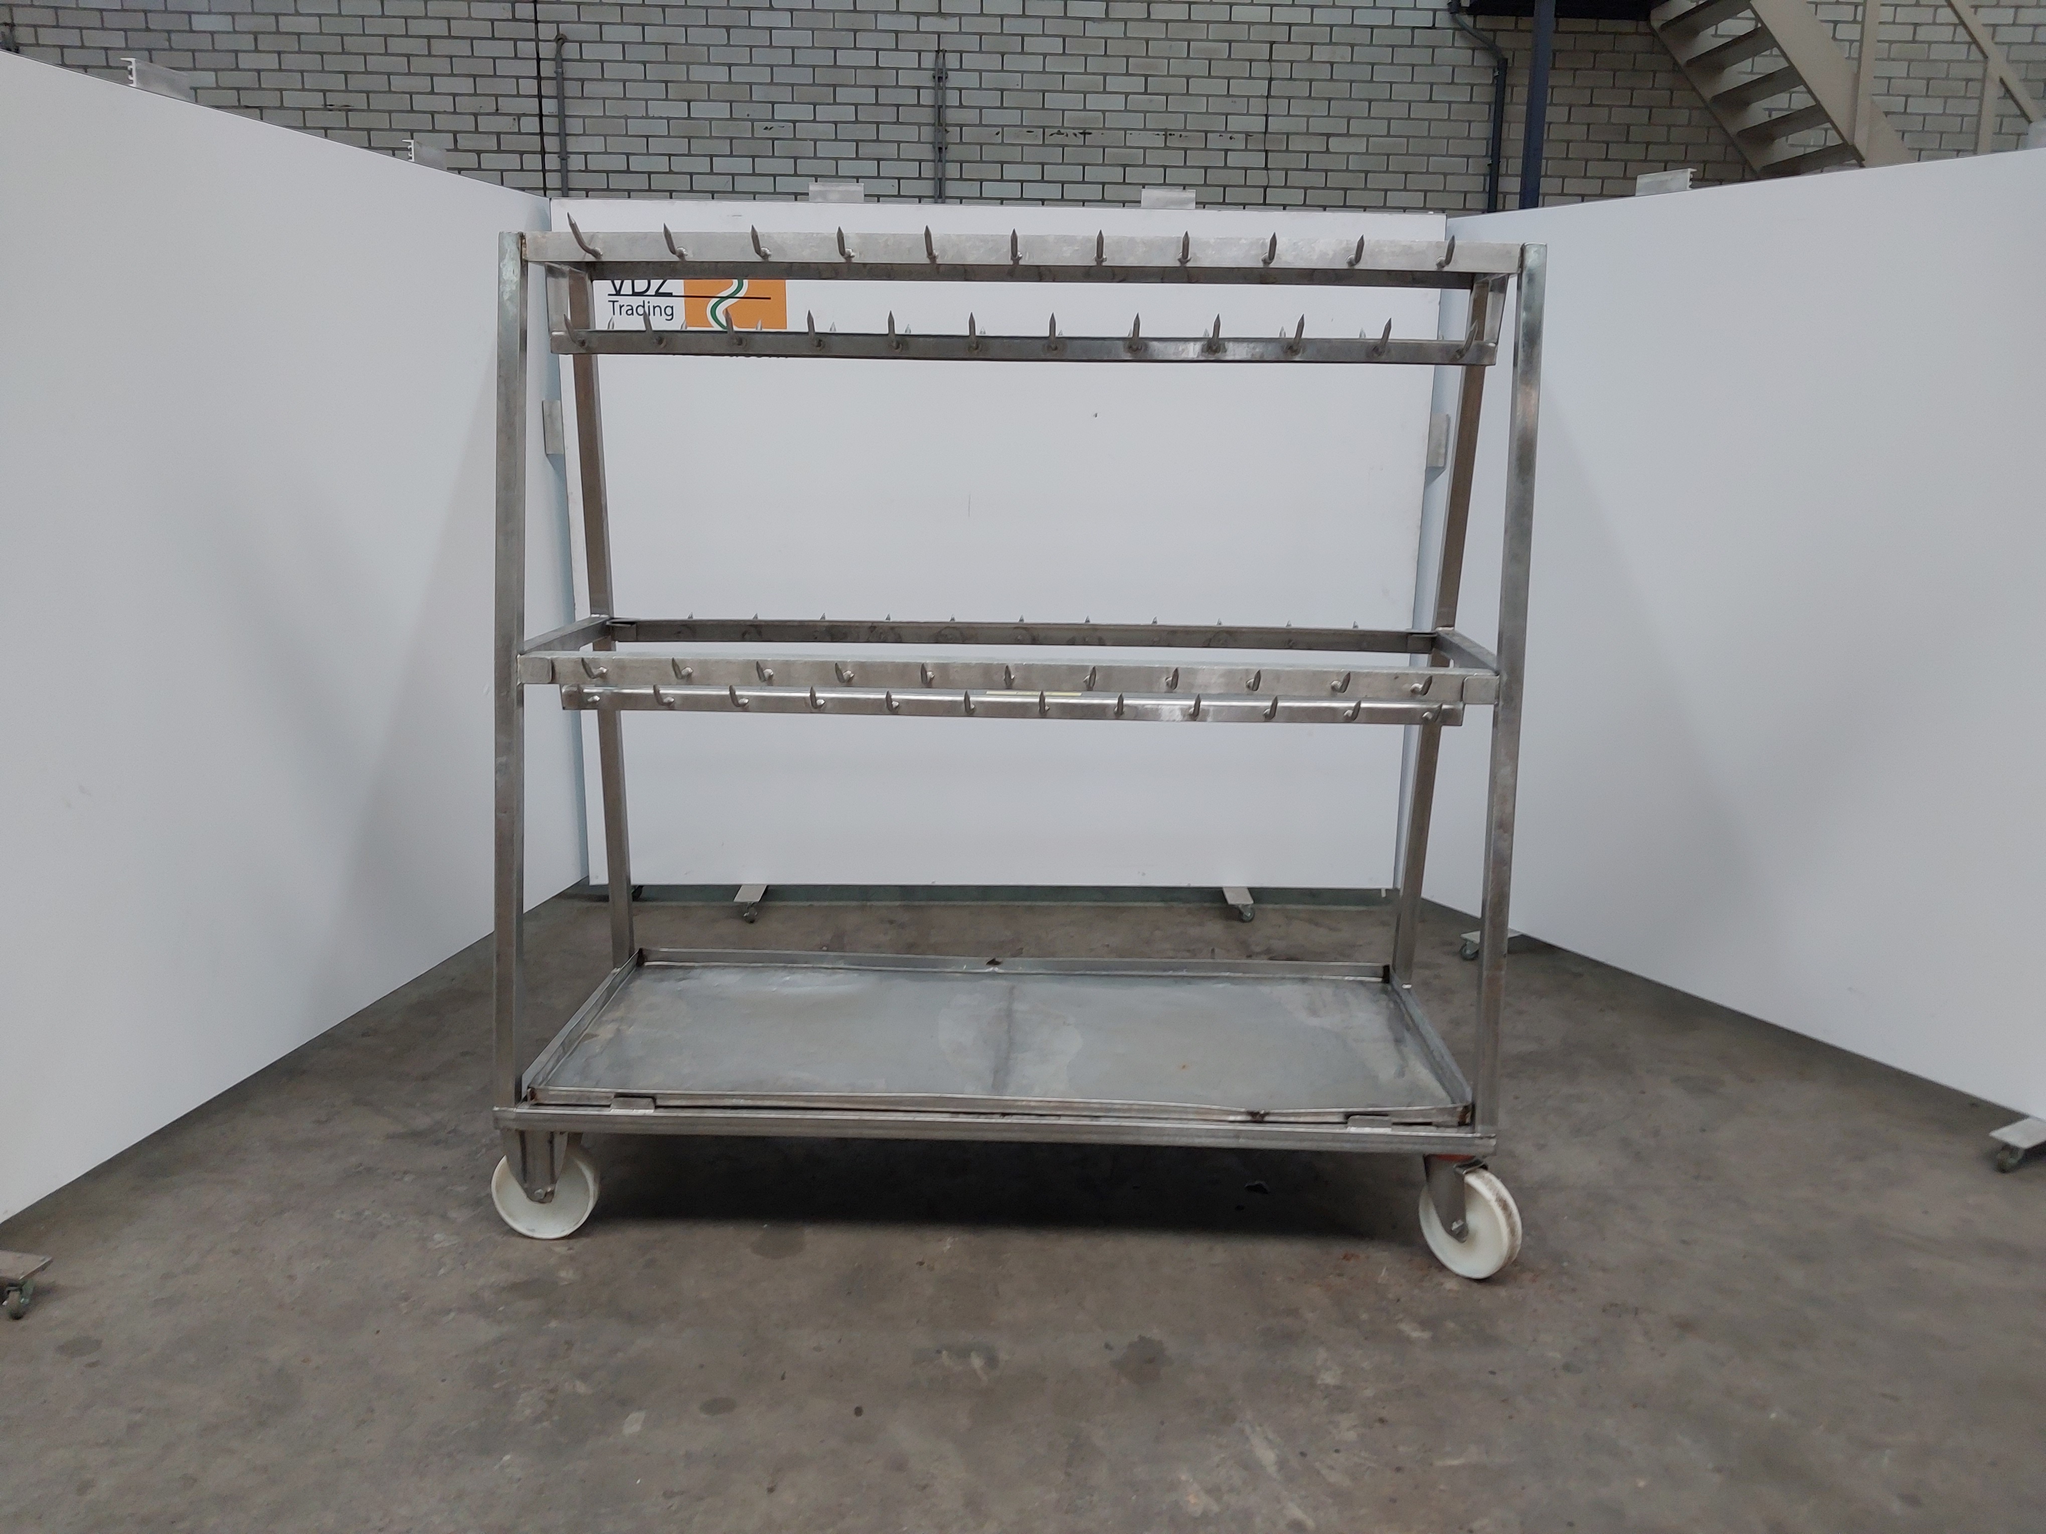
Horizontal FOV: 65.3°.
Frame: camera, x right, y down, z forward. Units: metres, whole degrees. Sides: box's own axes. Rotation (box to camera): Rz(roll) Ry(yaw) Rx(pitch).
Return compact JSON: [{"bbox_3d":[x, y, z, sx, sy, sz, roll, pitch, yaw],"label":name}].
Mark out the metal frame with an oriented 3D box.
[{"bbox_3d":[-0.022,-0.071,3.254,1.901,1.923,0.861,2,12,2],"label":"metal frame"}]

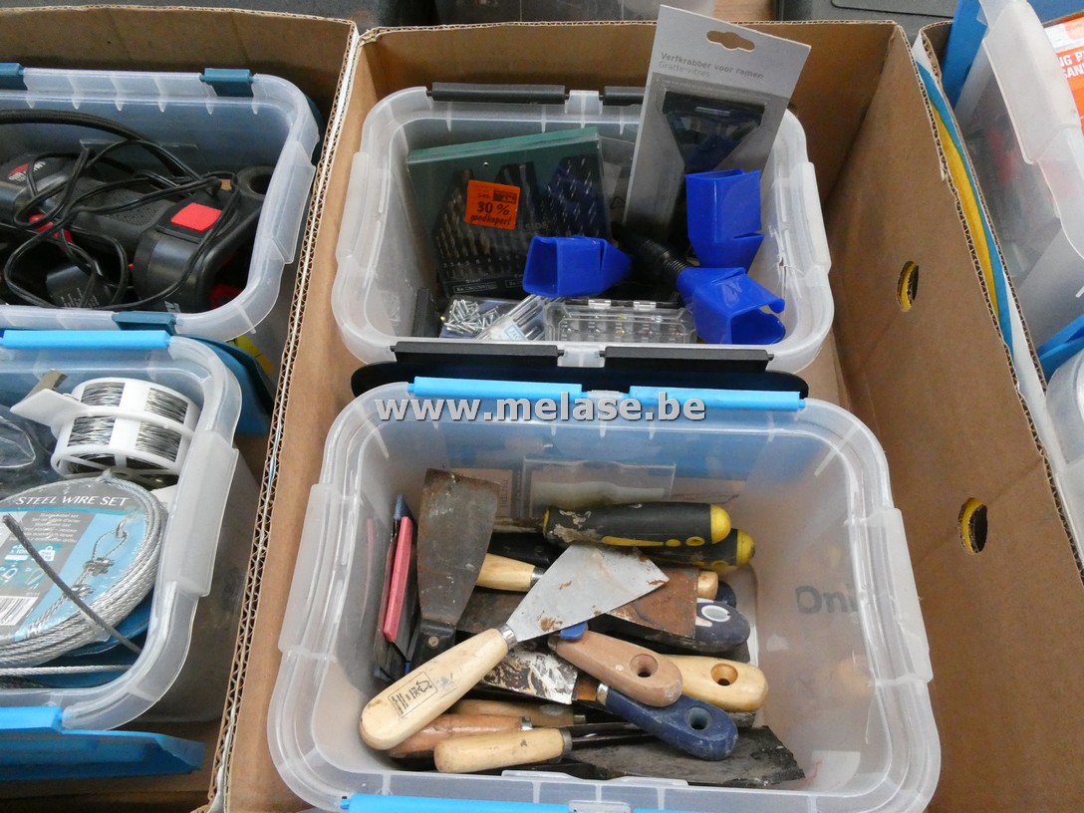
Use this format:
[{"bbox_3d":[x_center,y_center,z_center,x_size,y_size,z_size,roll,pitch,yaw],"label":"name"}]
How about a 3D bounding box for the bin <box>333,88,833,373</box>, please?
[{"bbox_3d":[0.028,-0.097,0.583,0.330,0.160,0.232,1,64,0],"label":"bin"}]

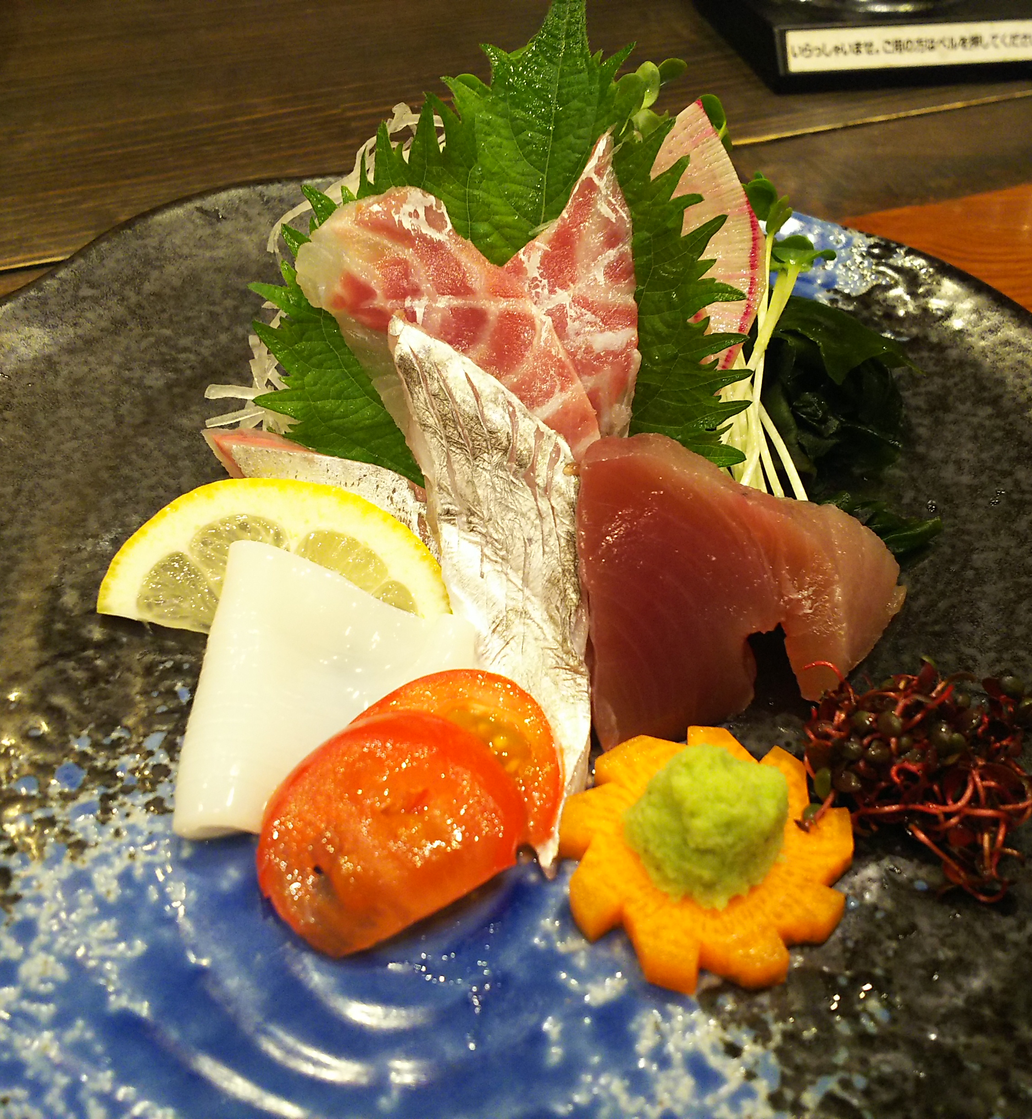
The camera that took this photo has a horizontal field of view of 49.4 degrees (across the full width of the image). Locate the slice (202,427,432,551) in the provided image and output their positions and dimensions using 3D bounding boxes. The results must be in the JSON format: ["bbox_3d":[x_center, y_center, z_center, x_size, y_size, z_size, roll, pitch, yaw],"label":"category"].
[{"bbox_3d":[-0.031,-0.010,0.181,0.042,0.016,0.013,24,35,13],"label":"slice"}]

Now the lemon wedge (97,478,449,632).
[{"bbox_3d":[-0.036,-0.001,0.172,0.053,0.026,0.007,9,10,-5],"label":"lemon wedge"}]

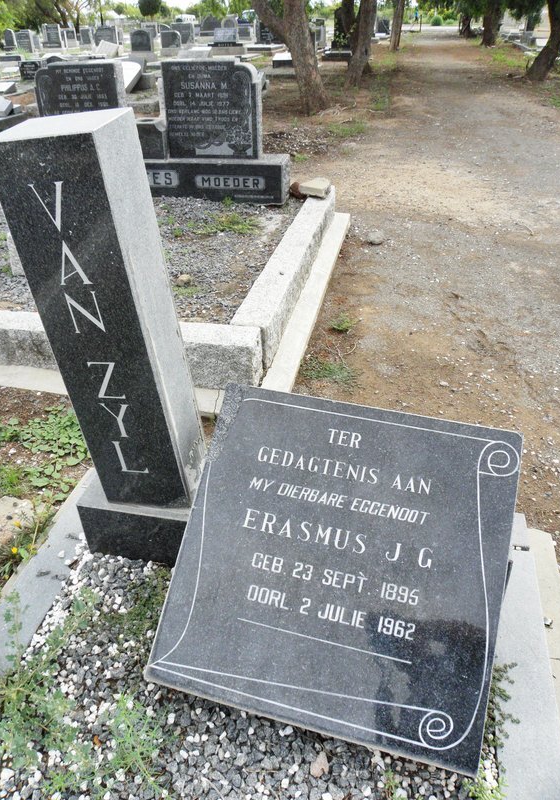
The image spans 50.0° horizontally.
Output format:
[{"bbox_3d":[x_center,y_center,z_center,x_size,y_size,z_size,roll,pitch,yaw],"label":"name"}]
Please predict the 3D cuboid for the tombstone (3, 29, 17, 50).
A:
[{"bbox_3d":[-9.676,-12.897,21.500,0.320,0.670,0.150,6,33,9],"label":"tombstone"}]

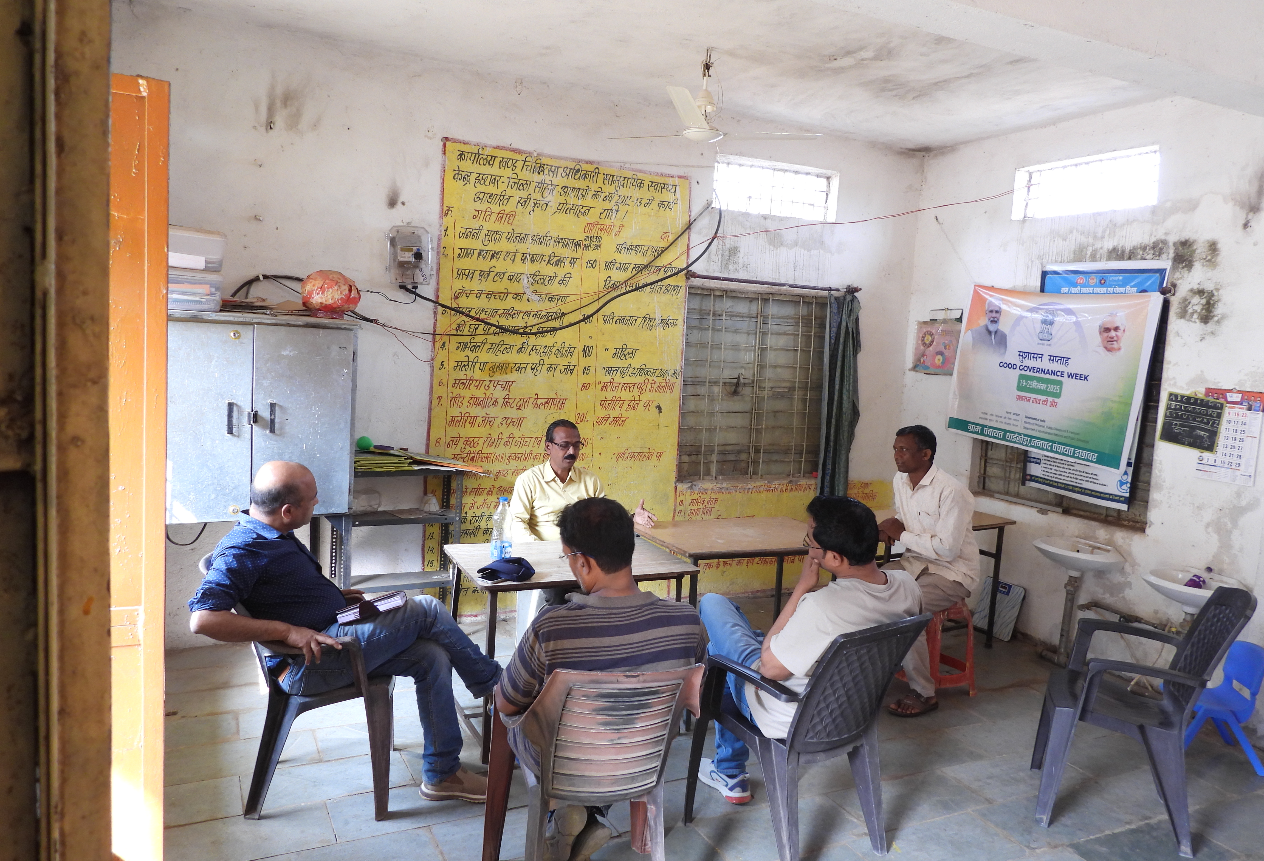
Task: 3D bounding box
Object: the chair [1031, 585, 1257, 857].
[{"bbox_3d":[1.851,0.991,3.239,0.580,0.907,0.567,6,6,25],"label":"chair"}]

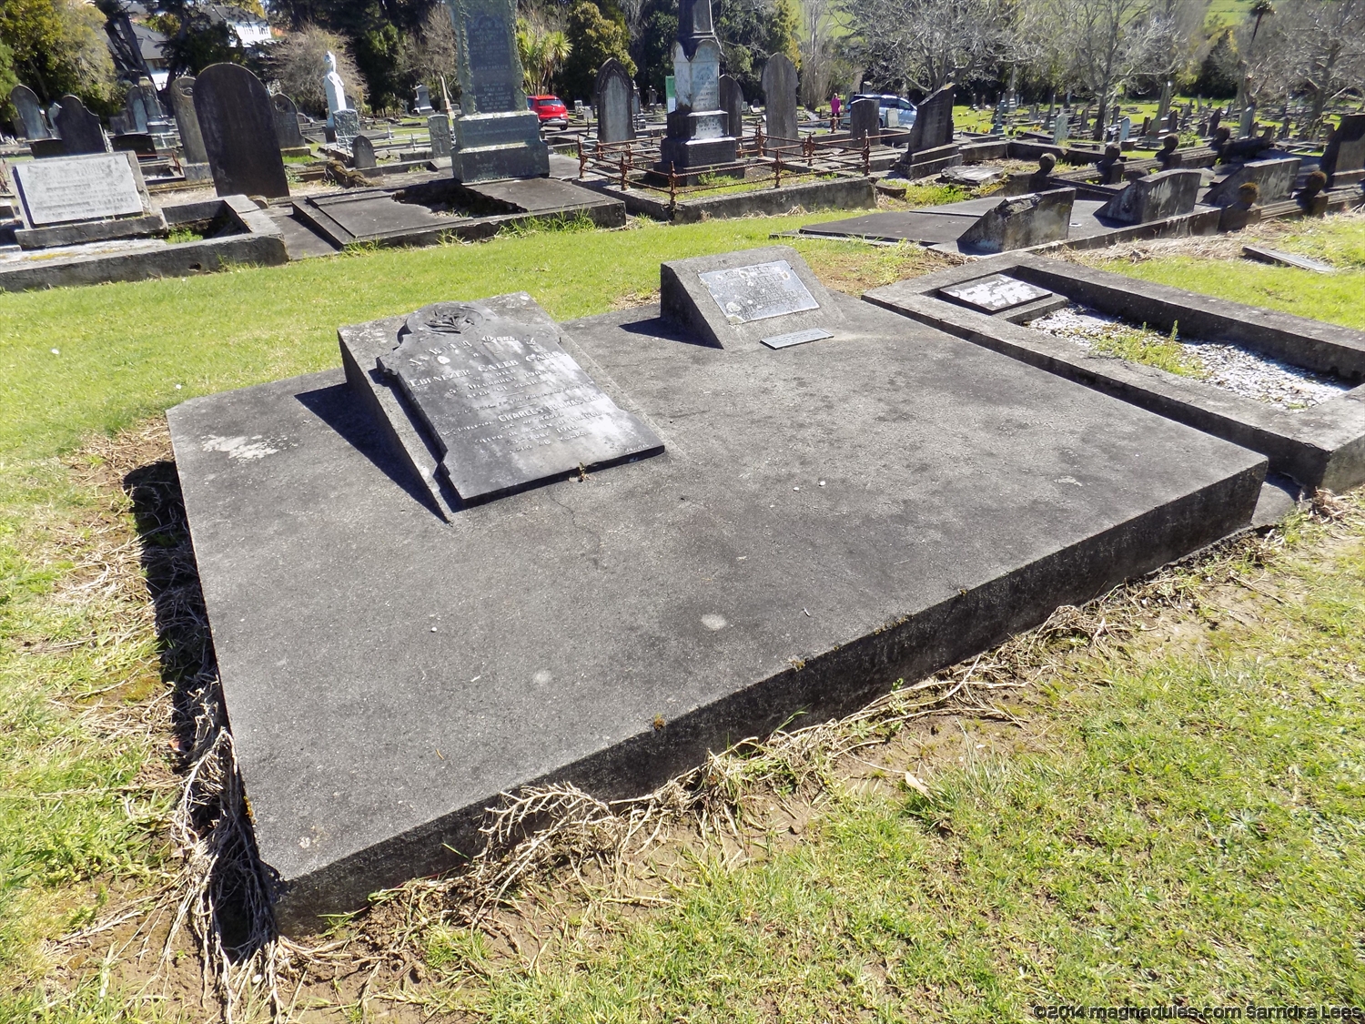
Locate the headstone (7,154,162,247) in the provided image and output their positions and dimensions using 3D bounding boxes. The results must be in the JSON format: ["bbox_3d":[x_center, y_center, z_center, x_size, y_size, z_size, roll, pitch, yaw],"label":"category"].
[{"bbox_3d":[-4.407,-2.304,6.675,0.930,0.510,0.500,-16,31,-26],"label":"headstone"}]

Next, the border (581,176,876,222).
[{"bbox_3d":[0.378,-3.066,8.638,2.200,0.180,1.900,-17,32,-25],"label":"border"}]

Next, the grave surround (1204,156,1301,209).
[{"bbox_3d":[4.599,-2.723,7.412,0.620,0.380,0.450,-17,32,-25],"label":"grave surround"}]

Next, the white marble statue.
[{"bbox_3d":[-9.699,-11.888,25.500,0.520,1.850,0.450,-11,29,-17],"label":"white marble statue"}]

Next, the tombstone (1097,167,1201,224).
[{"bbox_3d":[3.472,-2.396,6.794,0.600,0.300,0.420,-17,32,-25],"label":"tombstone"}]

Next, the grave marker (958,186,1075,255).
[{"bbox_3d":[2.265,-2.006,6.133,0.640,0.330,0.400,-17,32,-25],"label":"grave marker"}]

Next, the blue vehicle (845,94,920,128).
[{"bbox_3d":[10.859,-20.751,47.000,4.600,1.520,1.780,-16,31,-26],"label":"blue vehicle"}]

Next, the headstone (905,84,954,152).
[{"bbox_3d":[2.539,-4.105,9.458,0.540,0.600,0.150,-21,33,-32],"label":"headstone"}]

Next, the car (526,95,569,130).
[{"bbox_3d":[-7.381,-19.815,45.000,1.720,1.520,4.200,-19,32,-30],"label":"car"}]

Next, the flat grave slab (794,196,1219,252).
[{"bbox_3d":[2.514,-2.257,7.033,2.650,0.120,1.650,-17,32,-25],"label":"flat grave slab"}]

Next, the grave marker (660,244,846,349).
[{"bbox_3d":[0.303,-0.985,4.067,0.640,0.250,0.520,-18,34,-25],"label":"grave marker"}]

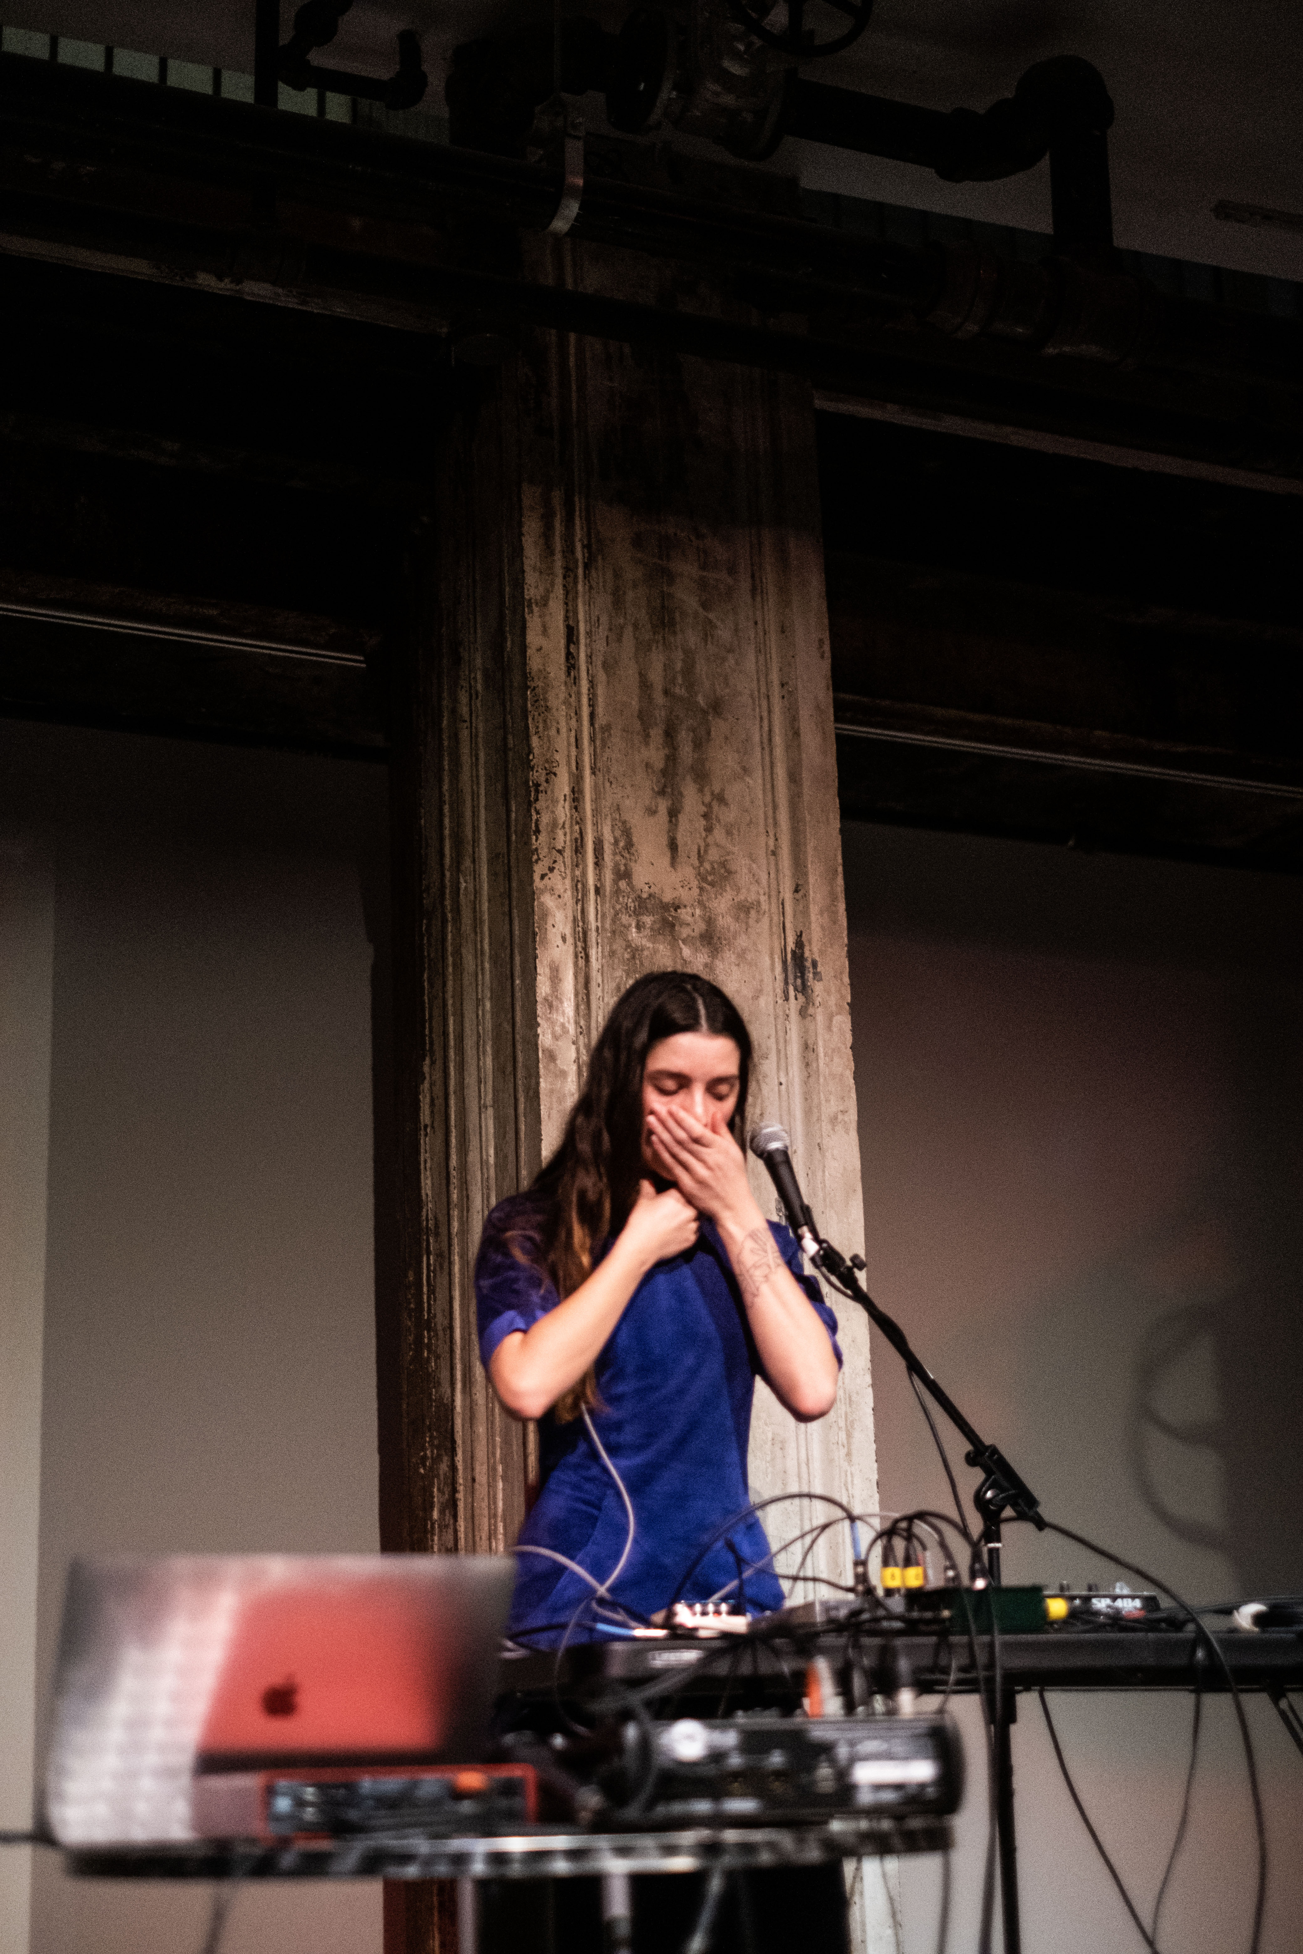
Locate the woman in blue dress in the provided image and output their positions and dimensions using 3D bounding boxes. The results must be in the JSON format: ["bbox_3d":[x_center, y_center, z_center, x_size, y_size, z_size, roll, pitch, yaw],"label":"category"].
[{"bbox_3d":[0.019,0.766,3.387,0.460,1.630,0.340,4,-18,-19],"label":"woman in blue dress"}]

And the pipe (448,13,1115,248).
[{"bbox_3d":[0.208,-1.334,4.466,1.075,0.395,0.350,6,-19,-24],"label":"pipe"}]

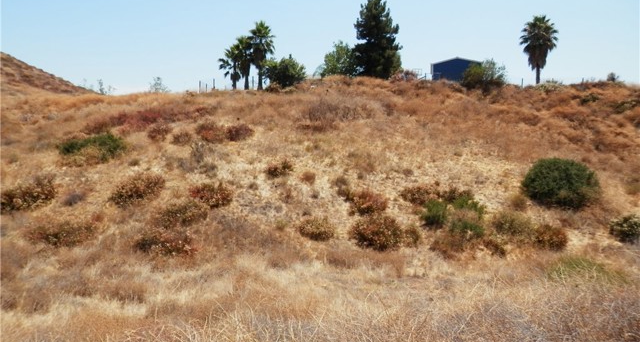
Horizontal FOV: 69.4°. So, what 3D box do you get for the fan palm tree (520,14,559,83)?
[{"bbox_3d":[21.371,-11.829,45.000,3.700,7.010,3.700,0,2,0],"label":"fan palm tree"}]

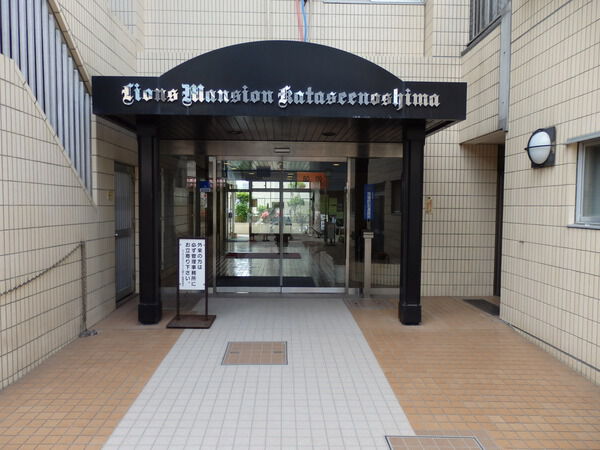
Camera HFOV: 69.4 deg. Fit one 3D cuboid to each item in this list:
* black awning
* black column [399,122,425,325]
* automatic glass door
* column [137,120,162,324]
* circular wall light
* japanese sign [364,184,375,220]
[{"bbox_3d":[-0.257,-1.904,6.605,4.770,0.970,2.180,0,3,-2],"label":"black awning"},{"bbox_3d":[1.562,-0.020,6.088,0.255,2.788,0.255,0,3,-2],"label":"black column"},{"bbox_3d":[-0.335,0.029,7.883,2.400,2.440,0.100,0,3,-2],"label":"automatic glass door"},{"bbox_3d":[-2.064,-0.039,5.976,0.255,2.788,0.255,0,3,-2],"label":"column"},{"bbox_3d":[2.871,-0.919,5.217,0.140,0.455,0.450,0,3,-2],"label":"circular wall light"},{"bbox_3d":[1.272,-0.416,7.886,0.195,0.635,0.040,0,3,-2],"label":"japanese sign"}]

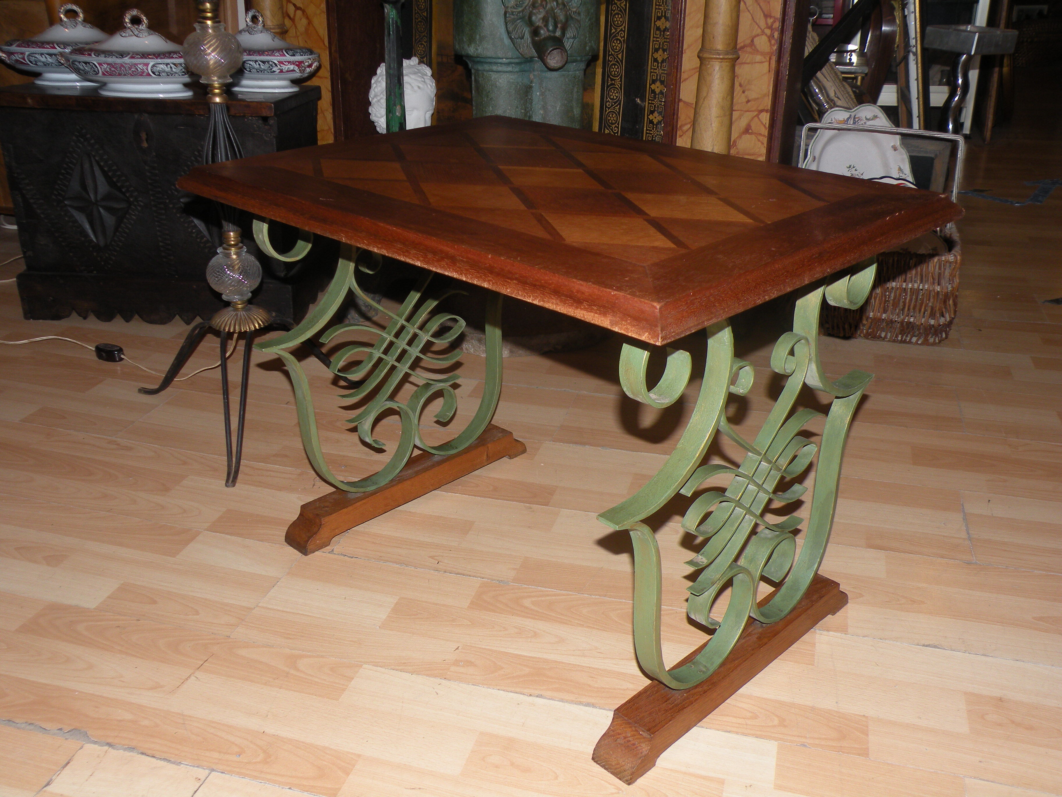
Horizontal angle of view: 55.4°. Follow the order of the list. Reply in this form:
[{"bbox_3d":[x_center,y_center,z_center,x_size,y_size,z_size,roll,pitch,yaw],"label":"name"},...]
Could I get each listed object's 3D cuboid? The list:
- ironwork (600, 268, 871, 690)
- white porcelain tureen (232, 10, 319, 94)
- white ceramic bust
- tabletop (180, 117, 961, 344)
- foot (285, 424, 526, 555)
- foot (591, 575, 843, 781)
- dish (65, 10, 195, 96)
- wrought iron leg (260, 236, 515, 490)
[{"bbox_3d":[0.216,0.070,1.004,0.425,0.438,0.026,-23,33,-40],"label":"ironwork"},{"bbox_3d":[-0.539,-0.697,2.025,0.305,0.151,0.195,12,28,25],"label":"white porcelain tureen"},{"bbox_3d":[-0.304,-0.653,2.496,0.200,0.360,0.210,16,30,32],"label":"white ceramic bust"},{"bbox_3d":[0.018,-0.226,1.093,0.490,0.025,0.703,-23,33,-40],"label":"tabletop"},{"bbox_3d":[-0.168,0.120,1.472,0.411,0.044,0.048,-23,33,-40],"label":"foot"},{"bbox_3d":[0.224,0.285,1.112,0.411,0.044,0.048,-23,33,-40],"label":"foot"},{"bbox_3d":[-0.764,-0.675,1.975,0.325,0.157,0.195,1,25,2],"label":"dish"},{"bbox_3d":[-0.177,-0.095,1.364,0.425,0.438,0.026,-23,33,-40],"label":"wrought iron leg"}]

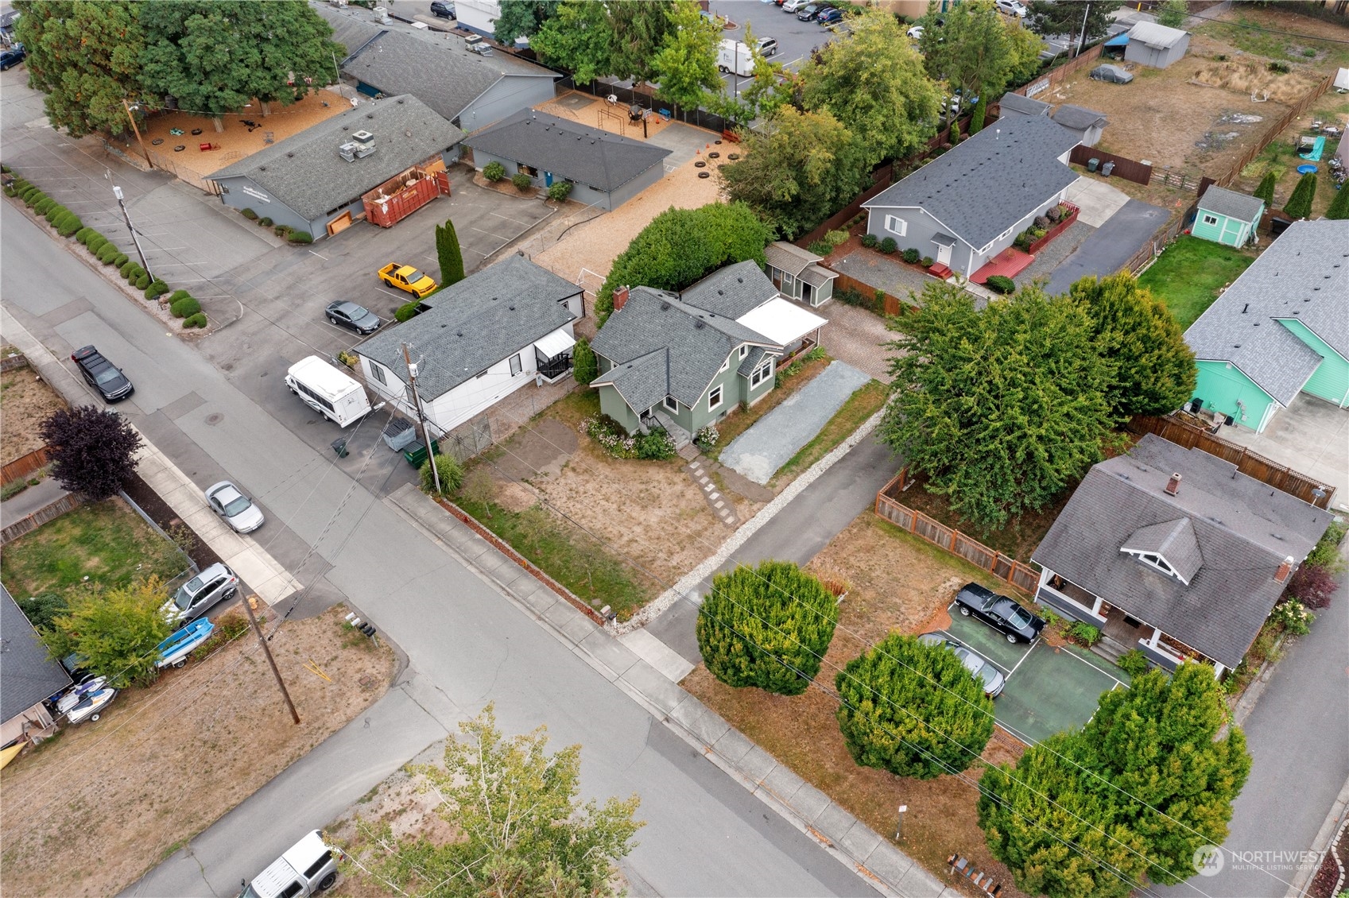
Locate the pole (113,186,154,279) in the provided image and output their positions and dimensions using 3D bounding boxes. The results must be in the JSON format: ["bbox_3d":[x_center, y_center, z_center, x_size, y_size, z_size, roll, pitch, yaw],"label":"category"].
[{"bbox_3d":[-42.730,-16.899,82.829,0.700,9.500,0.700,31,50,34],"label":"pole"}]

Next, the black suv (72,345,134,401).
[{"bbox_3d":[-40.810,-5.332,75.081,1.950,1.880,4.950,-33,49,-32],"label":"black suv"}]

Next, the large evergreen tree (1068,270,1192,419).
[{"bbox_3d":[28.999,-6.389,66.985,7.200,9.700,7.200,30,50,32],"label":"large evergreen tree"}]

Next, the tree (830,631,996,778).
[{"bbox_3d":[10.700,11.870,47.400,7.000,6.000,7.000,-1,41,1],"label":"tree"}]

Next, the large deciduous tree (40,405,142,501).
[{"bbox_3d":[-35.612,0.353,64.293,5.600,6.000,5.600,30,50,32],"label":"large deciduous tree"}]

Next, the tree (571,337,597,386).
[{"bbox_3d":[-6.192,-6.102,72.434,1.750,3.900,1.750,-1,40,1],"label":"tree"}]

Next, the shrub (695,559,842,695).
[{"bbox_3d":[4.610,9.101,52.282,7.000,6.300,7.000,-1,40,1],"label":"shrub"}]

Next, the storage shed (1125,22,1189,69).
[{"bbox_3d":[54.650,-45.837,118.379,5.200,3.650,5.100,31,50,34],"label":"storage shed"}]

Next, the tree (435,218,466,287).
[{"bbox_3d":[-17.311,-14.903,81.209,2.100,6.500,2.100,30,50,32],"label":"tree"}]

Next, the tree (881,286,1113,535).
[{"bbox_3d":[18.330,-2.434,60.555,12.300,12.500,12.300,-1,40,1],"label":"tree"}]

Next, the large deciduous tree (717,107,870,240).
[{"bbox_3d":[9.399,-23.980,88.676,12.000,9.400,12.000,-1,40,1],"label":"large deciduous tree"}]

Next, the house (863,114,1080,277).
[{"bbox_3d":[27.246,-22.738,90.531,11.000,4.700,22.400,30,50,33],"label":"house"}]

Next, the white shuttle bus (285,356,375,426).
[{"bbox_3d":[-24.211,-4.239,72.821,7.000,2.800,2.450,32,51,33],"label":"white shuttle bus"}]

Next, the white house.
[{"bbox_3d":[-13.832,-8.205,74.964,10.300,4.200,16.100,30,50,32],"label":"white house"}]

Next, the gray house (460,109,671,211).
[{"bbox_3d":[-10.155,-27.952,98.238,18.100,4.000,9.500,24,47,26],"label":"gray house"}]

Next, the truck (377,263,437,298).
[{"bbox_3d":[-21.517,-13.801,85.142,4.950,1.650,1.800,23,46,26],"label":"truck"}]

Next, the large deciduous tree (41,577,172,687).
[{"bbox_3d":[-28.620,9.570,53.330,5.900,5.800,5.900,31,51,32],"label":"large deciduous tree"}]

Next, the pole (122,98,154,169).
[{"bbox_3d":[-50.612,-29.833,99.255,0.400,6.850,0.400,23,46,26],"label":"pole"}]

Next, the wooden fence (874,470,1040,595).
[{"bbox_3d":[16.604,4.570,59.472,10.200,1.750,2.800,28,49,32],"label":"wooden fence"}]

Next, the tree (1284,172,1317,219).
[{"bbox_3d":[51.860,-21.049,86.580,2.200,3.800,2.200,-2,40,1],"label":"tree"}]

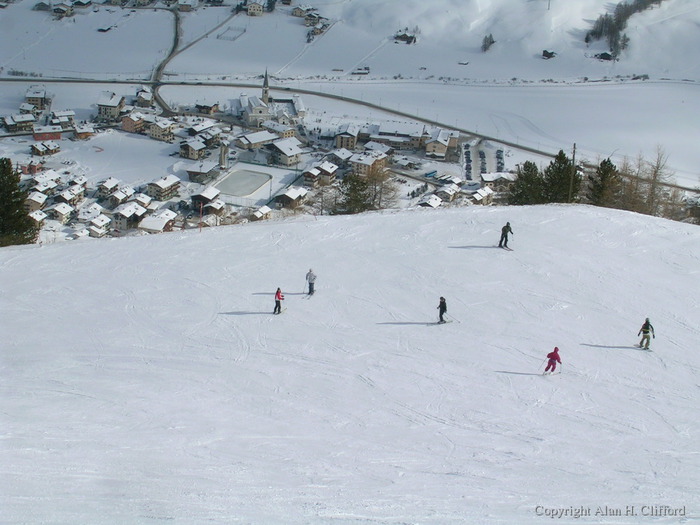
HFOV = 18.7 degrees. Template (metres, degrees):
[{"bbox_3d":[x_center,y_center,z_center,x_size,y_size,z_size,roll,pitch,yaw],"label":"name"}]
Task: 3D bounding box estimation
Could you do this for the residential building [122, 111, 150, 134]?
[{"bbox_3d":[-162.210,-105.140,1602.430,12.000,10.800,15.000,14,22,30],"label":"residential building"}]

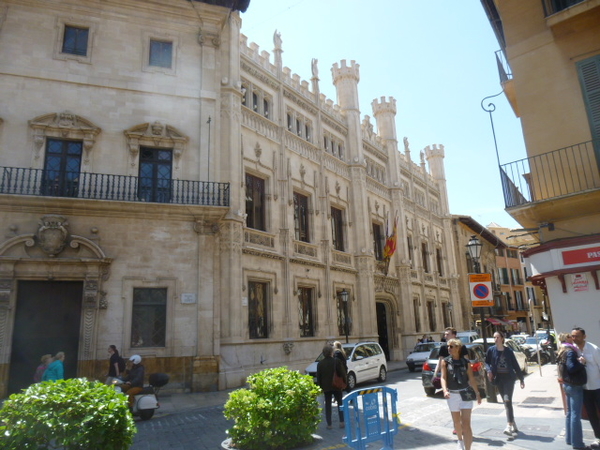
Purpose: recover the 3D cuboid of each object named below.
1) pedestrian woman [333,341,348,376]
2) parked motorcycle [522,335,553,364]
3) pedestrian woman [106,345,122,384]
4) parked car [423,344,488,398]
[{"bbox_3d":[1.150,4.053,11.885,0.480,1.680,0.400,6,-17,-29],"label":"pedestrian woman"},{"bbox_3d":[11.578,6.531,22.102,2.050,1.280,0.780,-13,-18,34],"label":"parked motorcycle"},{"bbox_3d":[-5.412,4.373,12.535,0.520,1.700,0.480,3,-15,-18],"label":"pedestrian woman"},{"bbox_3d":[5.492,4.670,14.197,1.760,1.480,4.400,-12,-18,32],"label":"parked car"}]

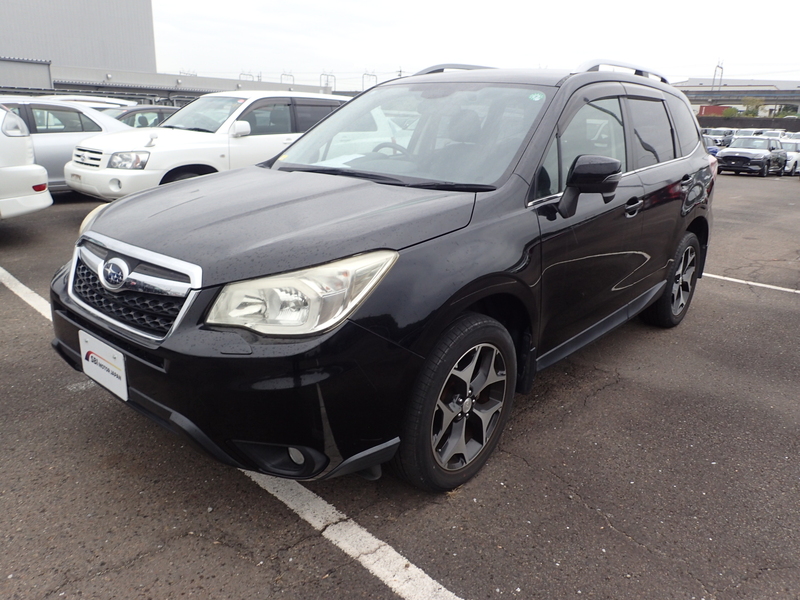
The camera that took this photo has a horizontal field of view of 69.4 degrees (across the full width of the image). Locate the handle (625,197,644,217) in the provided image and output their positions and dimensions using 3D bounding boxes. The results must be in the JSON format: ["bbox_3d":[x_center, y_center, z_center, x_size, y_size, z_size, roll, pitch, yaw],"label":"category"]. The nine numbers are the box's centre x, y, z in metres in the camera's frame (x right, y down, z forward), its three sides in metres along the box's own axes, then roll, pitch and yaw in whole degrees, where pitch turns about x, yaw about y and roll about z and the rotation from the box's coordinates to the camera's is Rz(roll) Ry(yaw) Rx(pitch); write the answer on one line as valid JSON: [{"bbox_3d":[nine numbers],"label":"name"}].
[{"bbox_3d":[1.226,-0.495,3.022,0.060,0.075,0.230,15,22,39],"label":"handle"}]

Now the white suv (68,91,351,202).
[{"bbox_3d":[-2.120,-2.122,8.262,1.850,1.690,4.680,16,21,38],"label":"white suv"}]

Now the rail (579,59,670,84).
[{"bbox_3d":[1.337,-1.323,3.380,0.070,0.120,1.600,15,22,39],"label":"rail"}]

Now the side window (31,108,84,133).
[{"bbox_3d":[-4.716,-2.463,7.977,0.060,0.300,0.650,-6,7,43],"label":"side window"}]

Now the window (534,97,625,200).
[{"bbox_3d":[0.847,-0.754,2.688,0.060,0.480,1.020,-2,10,42],"label":"window"}]

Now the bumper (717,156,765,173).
[{"bbox_3d":[13.025,-5.242,22.326,0.460,0.580,1.680,-13,22,-40],"label":"bumper"}]

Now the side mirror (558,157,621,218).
[{"bbox_3d":[0.766,-0.452,2.345,0.235,0.255,0.180,16,21,38],"label":"side mirror"}]

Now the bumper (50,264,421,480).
[{"bbox_3d":[-0.798,0.113,2.132,1.790,0.530,0.600,16,21,38],"label":"bumper"}]

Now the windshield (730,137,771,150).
[{"bbox_3d":[14.892,-6.612,24.472,1.420,0.140,0.840,17,57,41],"label":"windshield"}]

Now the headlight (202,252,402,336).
[{"bbox_3d":[-0.287,-0.026,1.726,0.450,0.240,0.420,15,22,39],"label":"headlight"}]

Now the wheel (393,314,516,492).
[{"bbox_3d":[0.197,0.379,2.227,0.225,0.700,0.700,15,22,39],"label":"wheel"}]

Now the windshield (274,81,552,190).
[{"bbox_3d":[0.057,-0.869,2.839,1.450,0.180,0.840,16,54,38],"label":"windshield"}]

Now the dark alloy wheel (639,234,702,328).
[{"bbox_3d":[1.934,-0.154,4.143,0.225,0.700,0.700,15,22,39],"label":"dark alloy wheel"}]

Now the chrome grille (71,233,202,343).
[{"bbox_3d":[-0.934,-0.064,1.906,0.840,0.250,0.130,16,21,38],"label":"chrome grille"}]

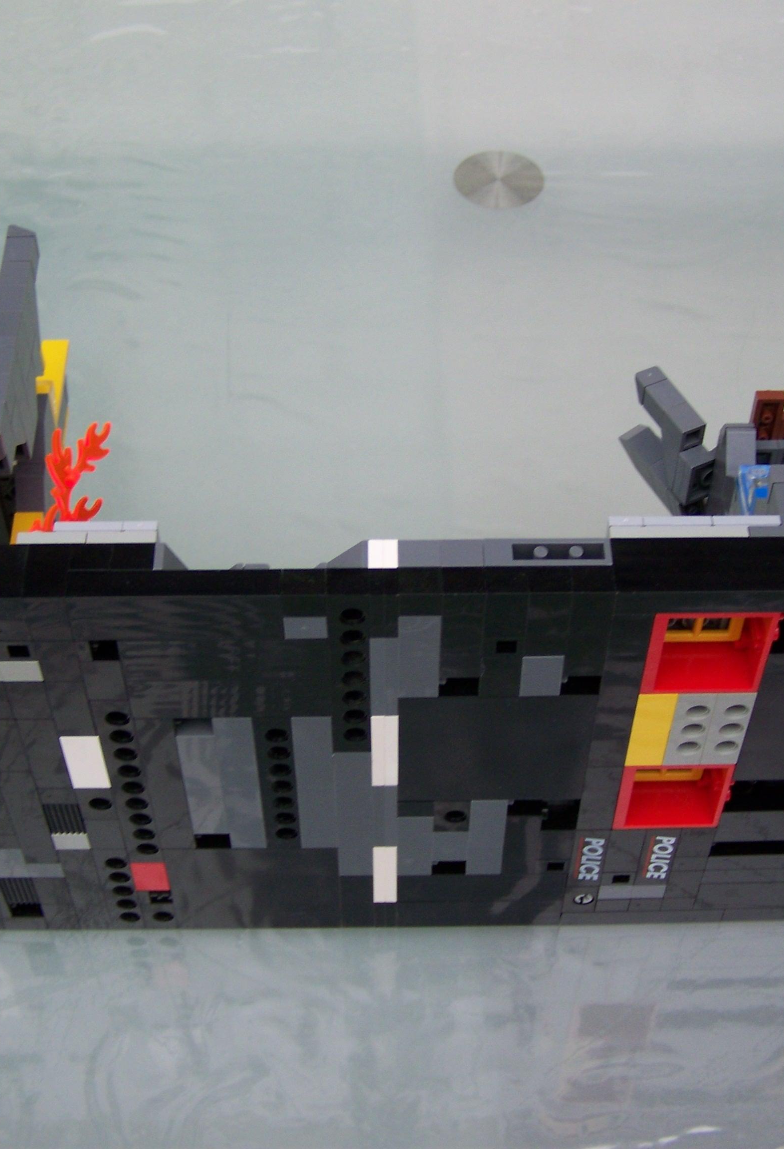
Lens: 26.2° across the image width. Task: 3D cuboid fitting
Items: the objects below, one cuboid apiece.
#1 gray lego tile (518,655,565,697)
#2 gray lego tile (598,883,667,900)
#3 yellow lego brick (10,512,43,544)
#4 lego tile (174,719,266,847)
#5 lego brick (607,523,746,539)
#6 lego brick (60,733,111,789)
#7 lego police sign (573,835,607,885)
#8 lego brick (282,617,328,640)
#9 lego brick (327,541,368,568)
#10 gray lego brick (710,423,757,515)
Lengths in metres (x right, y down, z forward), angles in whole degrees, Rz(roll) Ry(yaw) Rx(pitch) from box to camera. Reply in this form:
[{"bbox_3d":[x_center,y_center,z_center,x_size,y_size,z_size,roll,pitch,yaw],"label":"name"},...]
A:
[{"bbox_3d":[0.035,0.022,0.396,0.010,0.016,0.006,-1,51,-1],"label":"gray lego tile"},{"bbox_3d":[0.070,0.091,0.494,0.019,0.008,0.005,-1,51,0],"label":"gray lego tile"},{"bbox_3d":[-0.097,-0.010,0.452,0.008,0.012,0.011,-1,51,-1],"label":"yellow lego brick"},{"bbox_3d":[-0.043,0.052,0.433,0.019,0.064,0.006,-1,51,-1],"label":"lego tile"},{"bbox_3d":[0.065,-0.007,0.384,0.032,0.009,0.003,-1,51,-1],"label":"lego brick"},{"bbox_3d":[-0.077,0.044,0.424,0.010,0.024,0.008,-1,51,-1],"label":"lego brick"},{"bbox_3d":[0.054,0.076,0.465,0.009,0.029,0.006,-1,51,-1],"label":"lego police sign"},{"bbox_3d":[-0.020,0.009,0.394,0.010,0.008,0.008,-1,51,0],"label":"lego brick"},{"bbox_3d":[-0.010,-0.002,0.379,0.010,0.009,0.008,-1,51,-1],"label":"lego brick"},{"bbox_3d":[0.091,-0.023,0.451,0.009,0.029,0.018,-1,51,-1],"label":"gray lego brick"}]

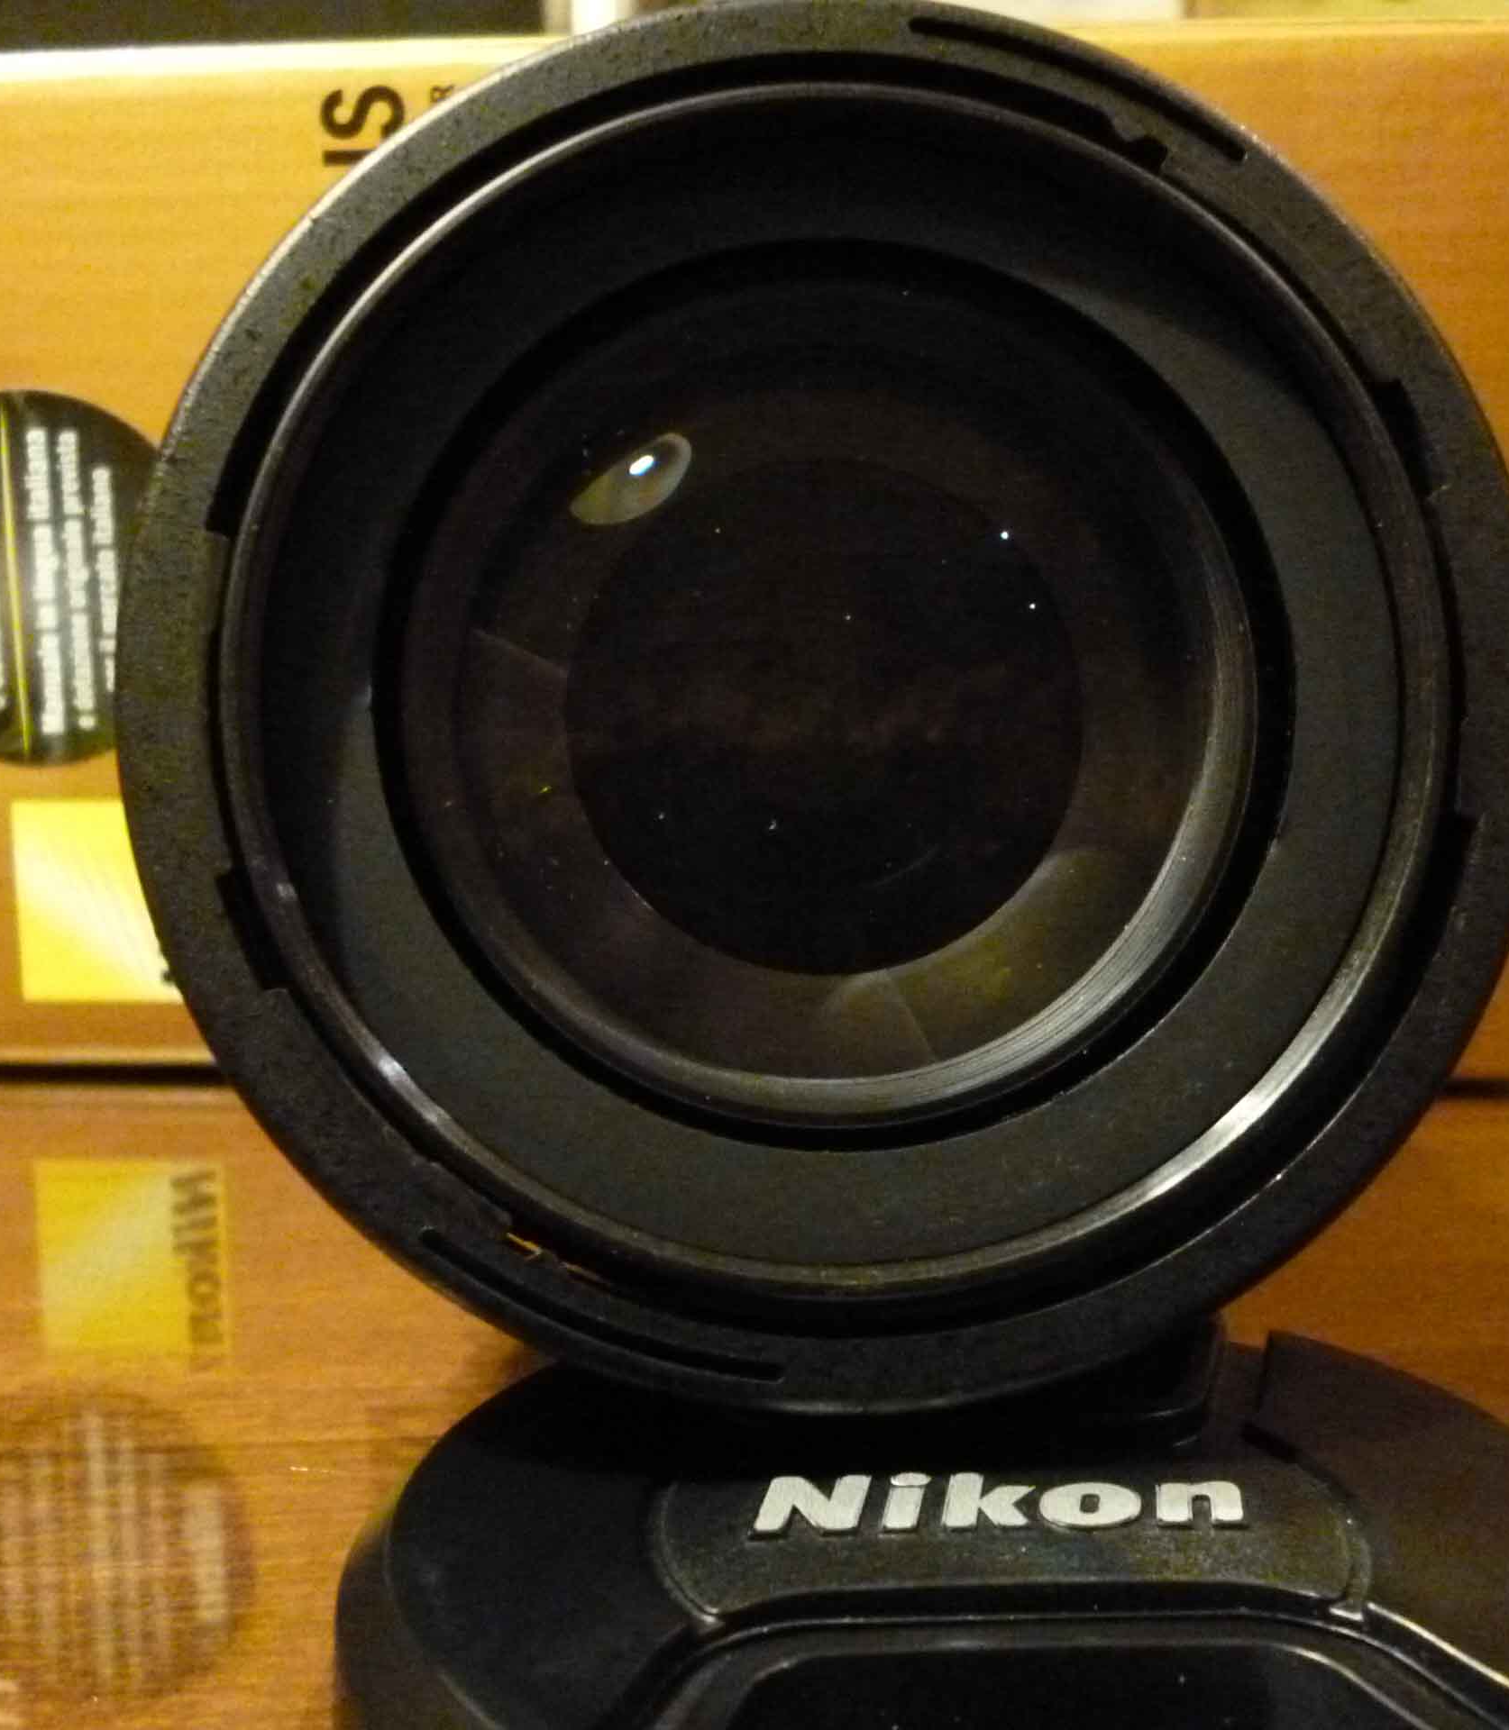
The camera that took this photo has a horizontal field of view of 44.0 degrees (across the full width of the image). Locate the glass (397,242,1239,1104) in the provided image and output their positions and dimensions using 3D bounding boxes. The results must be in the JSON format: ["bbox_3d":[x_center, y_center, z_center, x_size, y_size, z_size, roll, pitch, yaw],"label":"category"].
[{"bbox_3d":[0.004,-0.011,0.118,0.053,0.053,0.015,0,8,0],"label":"glass"}]

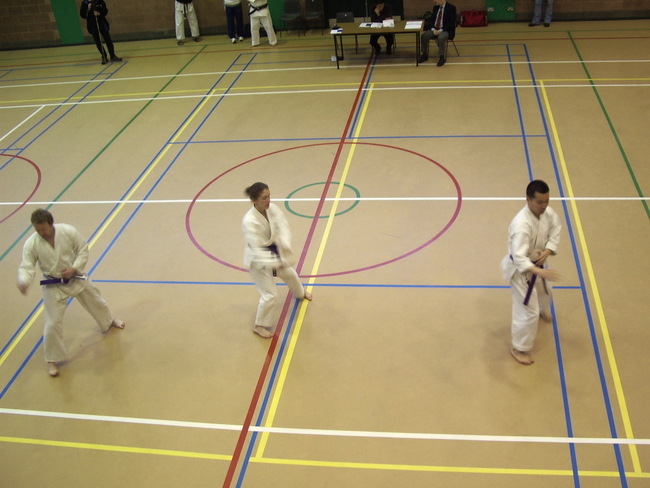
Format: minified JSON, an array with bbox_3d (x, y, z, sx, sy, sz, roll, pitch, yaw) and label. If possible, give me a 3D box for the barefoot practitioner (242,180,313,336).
[{"bbox_3d":[-0.496,0.119,7.216,0.560,1.600,0.750,24,43,39],"label":"barefoot practitioner"}]

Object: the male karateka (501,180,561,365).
[{"bbox_3d":[1.955,0.219,6.510,0.670,1.710,0.620,-22,35,-23],"label":"male karateka"}]

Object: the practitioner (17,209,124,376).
[{"bbox_3d":[-2.605,0.386,7.055,0.920,1.730,0.600,-18,34,-17],"label":"practitioner"}]

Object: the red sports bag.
[{"bbox_3d":[3.316,-5.025,15.873,0.600,0.290,0.300,0,33,11],"label":"red sports bag"}]

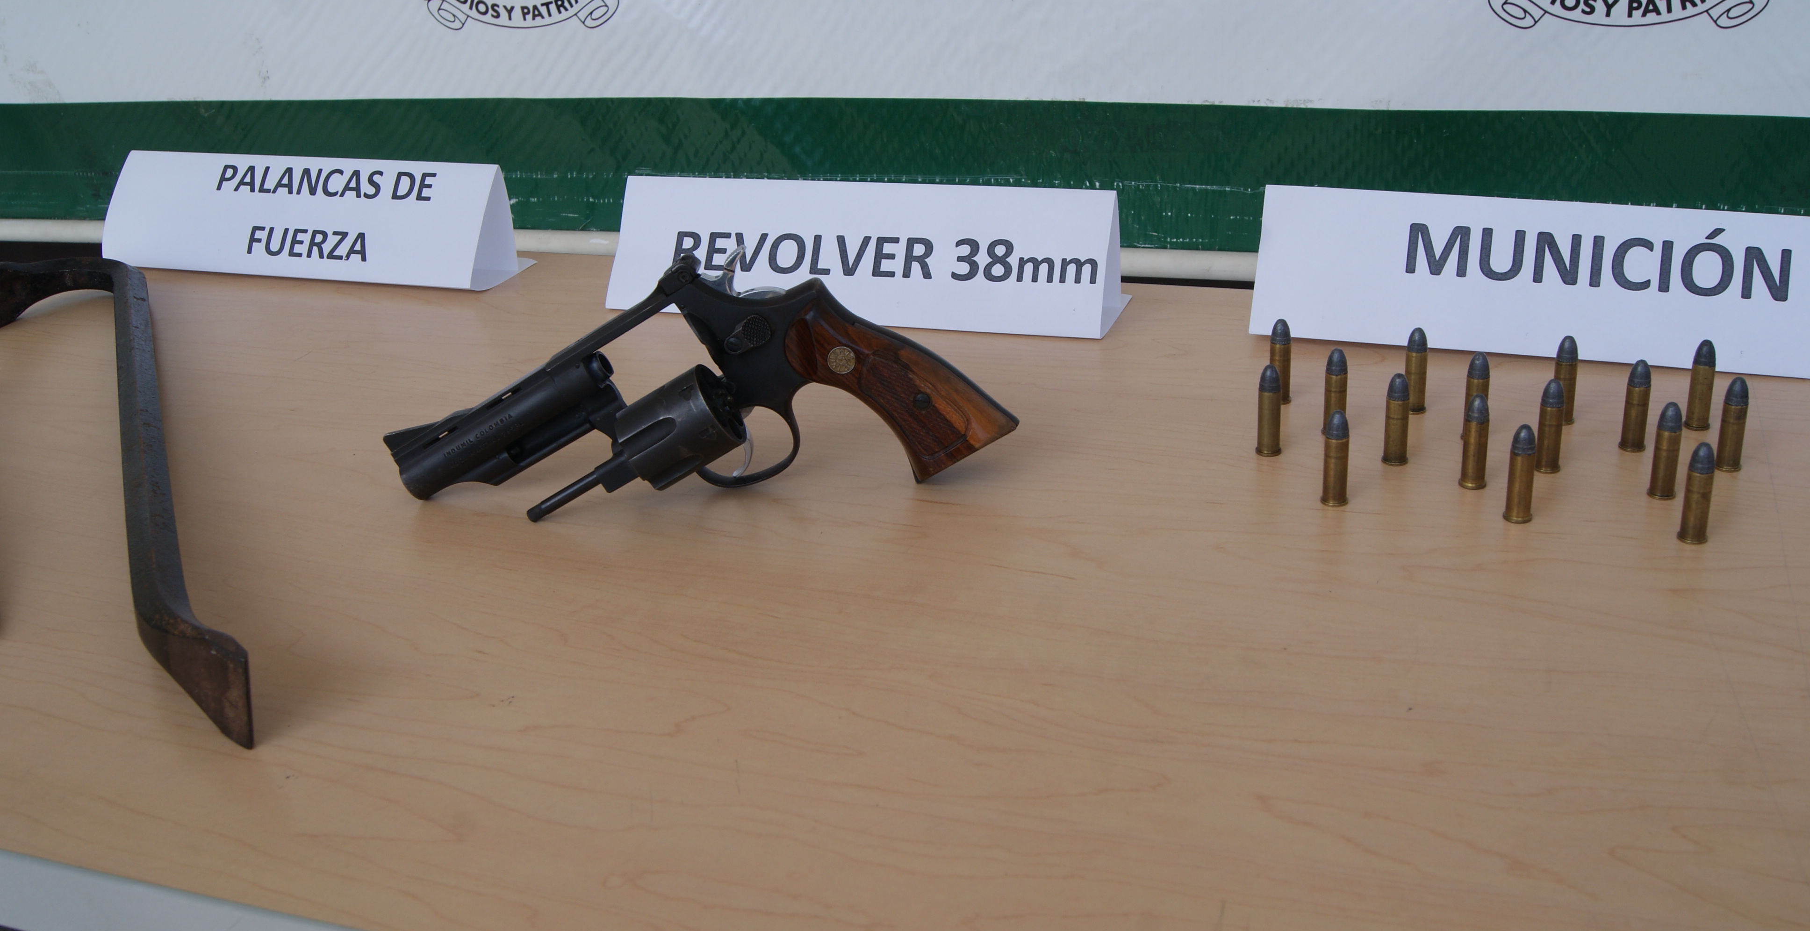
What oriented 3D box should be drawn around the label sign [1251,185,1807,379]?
[{"bbox_3d":[0.313,-0.096,0.804,0.283,0.068,0.070,7,27,23],"label":"label sign"}]

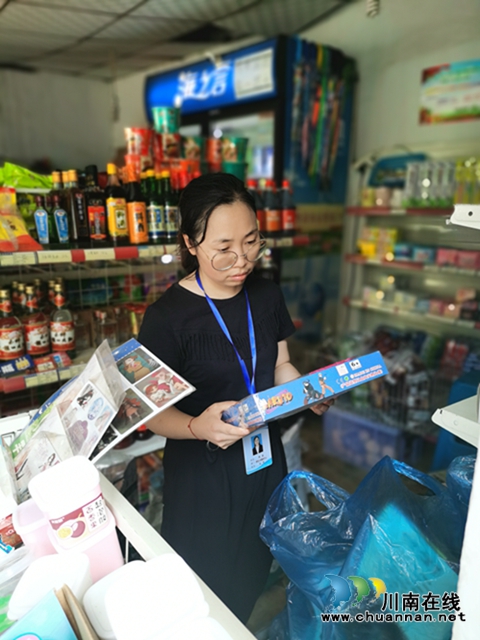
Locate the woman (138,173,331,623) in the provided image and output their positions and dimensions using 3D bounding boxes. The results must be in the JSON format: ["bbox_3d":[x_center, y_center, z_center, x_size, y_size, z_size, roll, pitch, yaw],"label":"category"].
[{"bbox_3d":[-0.022,0.453,1.228,0.450,1.580,0.420,-9,17,-34],"label":"woman"}]

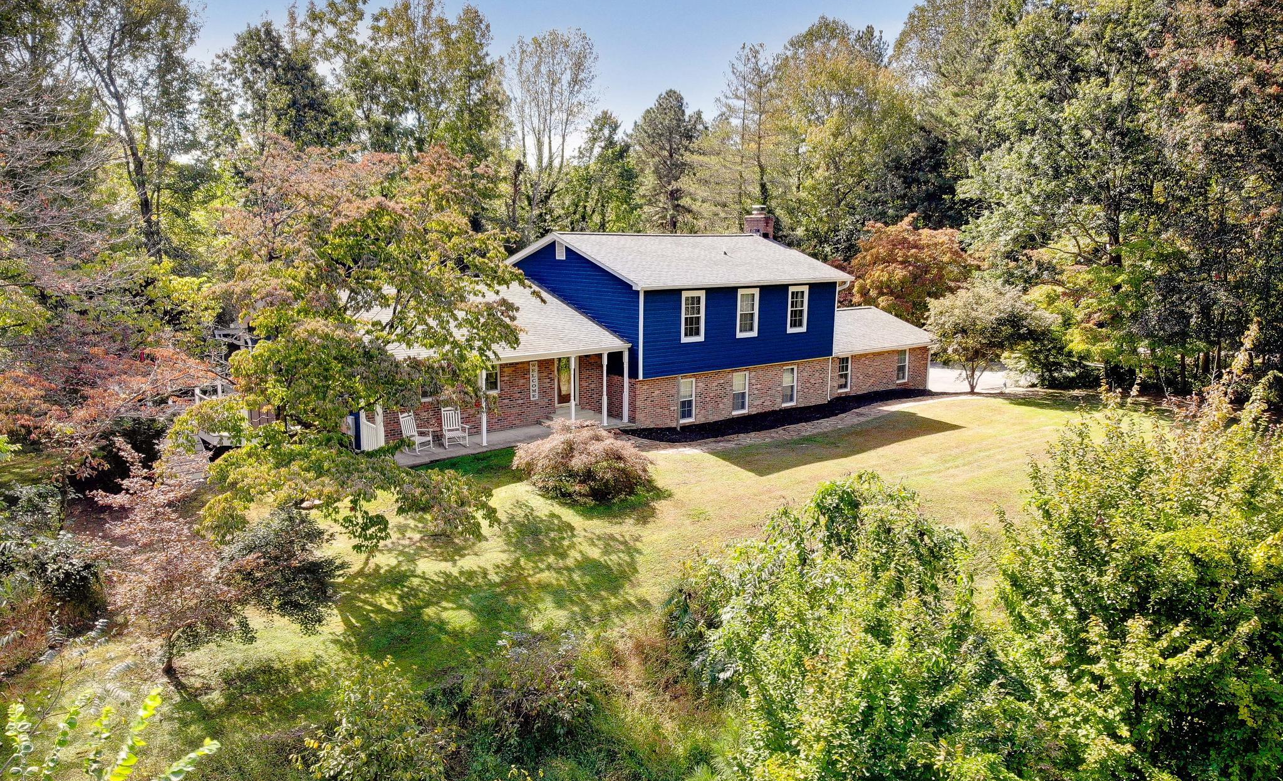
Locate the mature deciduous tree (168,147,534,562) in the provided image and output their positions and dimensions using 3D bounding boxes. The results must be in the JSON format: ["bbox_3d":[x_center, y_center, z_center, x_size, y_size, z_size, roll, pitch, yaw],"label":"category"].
[{"bbox_3d":[-6.829,-1.351,20.565,7.650,8.470,7.600,-3,10,-18],"label":"mature deciduous tree"}]

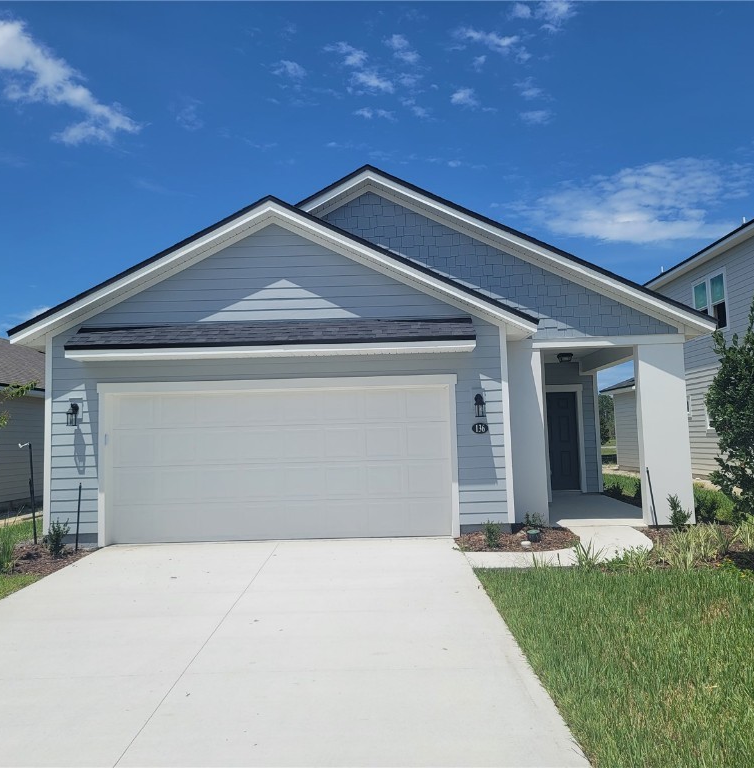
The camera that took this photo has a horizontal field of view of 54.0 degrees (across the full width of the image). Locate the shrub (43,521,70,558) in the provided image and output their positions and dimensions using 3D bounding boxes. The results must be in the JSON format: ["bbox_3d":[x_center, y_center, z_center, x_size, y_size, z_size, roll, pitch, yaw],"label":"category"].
[{"bbox_3d":[-4.172,2.011,9.625,0.350,0.510,0.340,-1,-4,1],"label":"shrub"}]

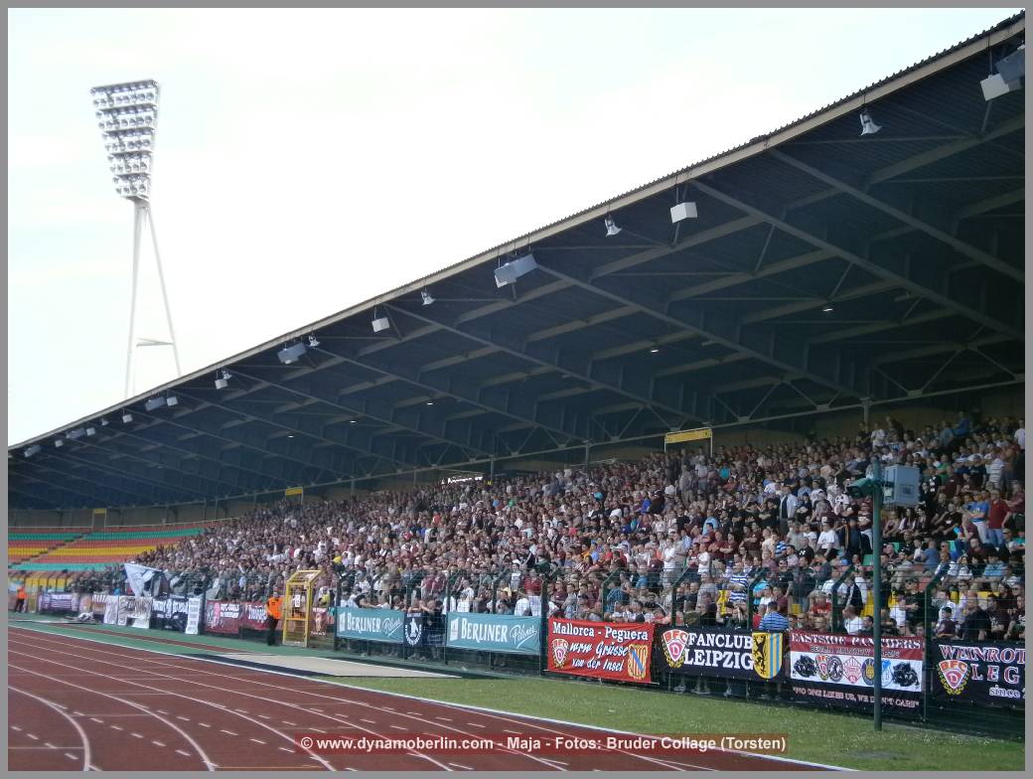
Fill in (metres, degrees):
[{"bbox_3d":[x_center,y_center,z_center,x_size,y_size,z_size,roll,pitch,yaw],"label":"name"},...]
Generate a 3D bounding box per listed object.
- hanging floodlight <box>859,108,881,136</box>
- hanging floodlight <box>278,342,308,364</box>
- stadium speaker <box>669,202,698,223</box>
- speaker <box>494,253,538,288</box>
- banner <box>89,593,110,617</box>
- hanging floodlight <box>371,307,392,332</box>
[{"bbox_3d":[7.271,-5.486,28.852,0.460,0.460,0.460,-22,5,-30],"label":"hanging floodlight"},{"bbox_3d":[-9.205,-1.485,57.647,0.580,0.450,1.300,-25,5,-28],"label":"hanging floodlight"},{"bbox_3d":[4.160,-4.360,34.780,0.360,0.380,0.570,-5,-4,-30],"label":"stadium speaker"},{"bbox_3d":[-0.021,-3.542,41.739,0.600,0.470,1.300,-25,5,-28],"label":"speaker"},{"bbox_3d":[-21.242,10.963,71.634,0.060,1.150,3.000,6,-10,-29],"label":"banner"},{"bbox_3d":[-4.860,-2.310,50.390,0.360,0.380,0.570,-17,2,-30],"label":"hanging floodlight"}]

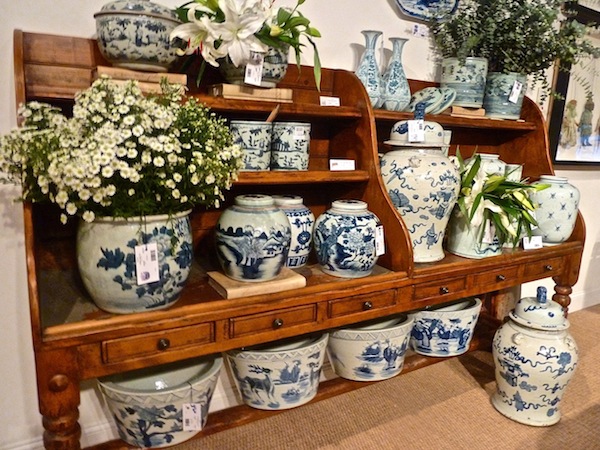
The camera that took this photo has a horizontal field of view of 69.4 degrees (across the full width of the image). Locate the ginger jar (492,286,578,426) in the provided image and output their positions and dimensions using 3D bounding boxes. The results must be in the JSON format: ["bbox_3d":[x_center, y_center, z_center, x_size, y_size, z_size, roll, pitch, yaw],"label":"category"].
[{"bbox_3d":[1.199,0.643,2.233,0.392,0.663,0.392,2,10,0],"label":"ginger jar"}]

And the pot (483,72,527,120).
[{"bbox_3d":[1.197,-0.738,2.569,0.227,0.280,0.227,2,10,0],"label":"pot"}]

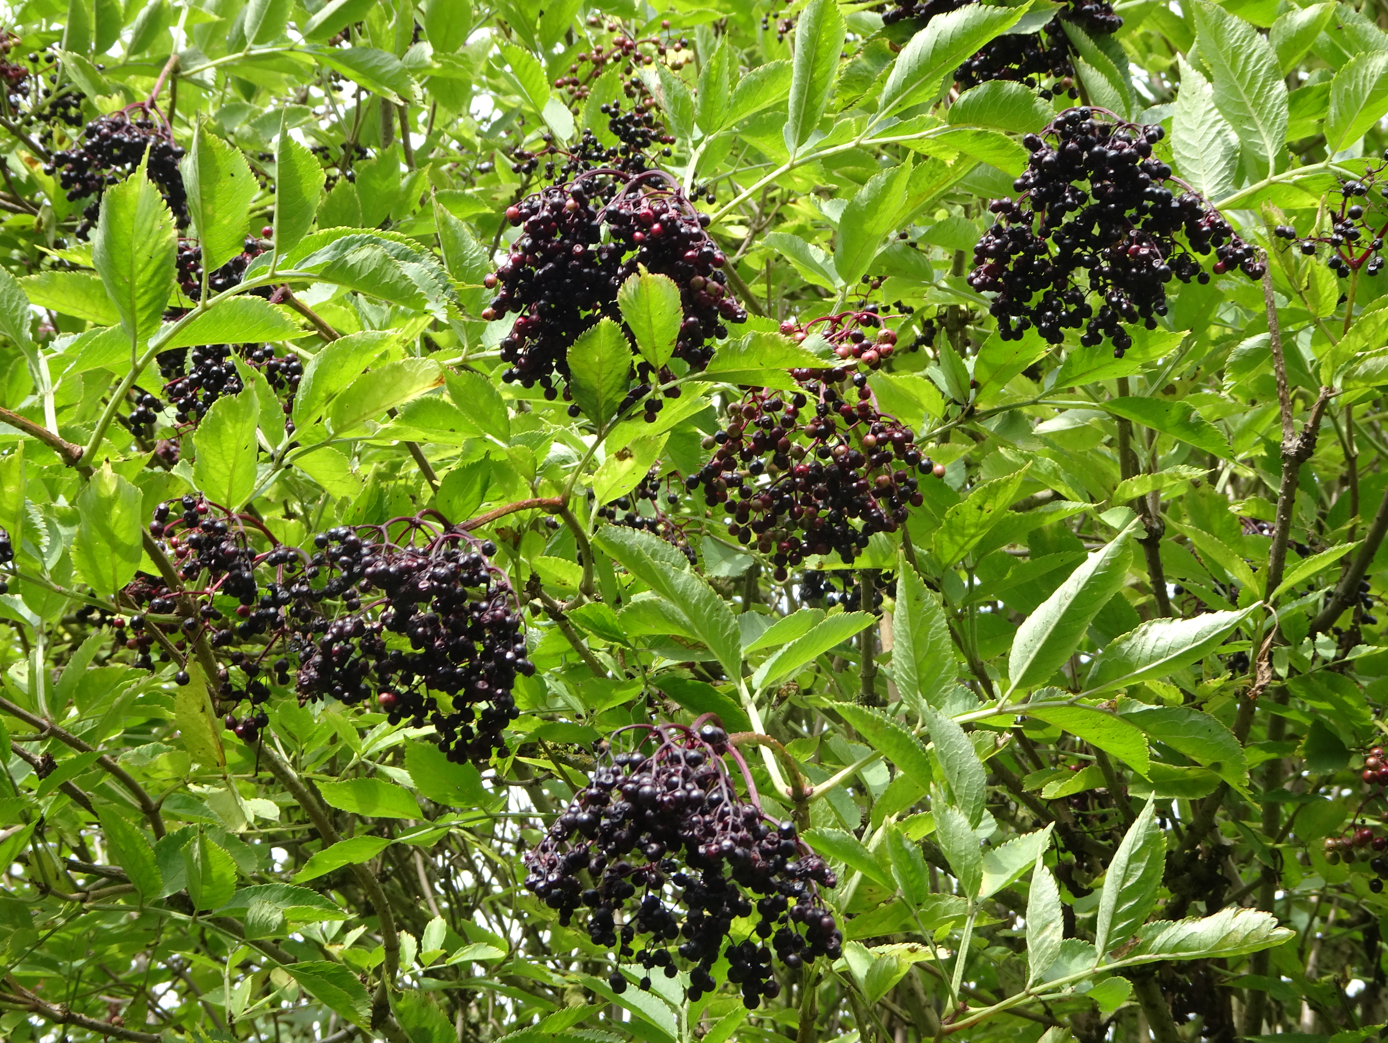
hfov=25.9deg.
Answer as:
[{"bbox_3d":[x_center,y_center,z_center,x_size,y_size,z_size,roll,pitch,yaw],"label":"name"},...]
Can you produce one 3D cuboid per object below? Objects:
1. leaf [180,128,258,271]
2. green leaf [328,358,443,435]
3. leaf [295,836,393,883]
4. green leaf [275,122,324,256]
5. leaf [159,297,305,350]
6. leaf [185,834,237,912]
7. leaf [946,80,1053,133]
[{"bbox_3d":[-0.219,-0.149,1.390,0.036,0.070,0.012,6,18,19],"label":"leaf"},{"bbox_3d":[-0.142,-0.058,1.380,0.057,0.023,0.018,-30,5,1],"label":"green leaf"},{"bbox_3d":[-0.185,0.178,1.585,0.060,0.008,0.026,-20,-32,-30],"label":"leaf"},{"bbox_3d":[-0.178,-0.152,1.360,0.024,0.064,0.024,-1,13,-32],"label":"green leaf"},{"bbox_3d":[-0.209,-0.090,1.365,0.070,0.029,0.010,-6,-46,8],"label":"leaf"},{"bbox_3d":[-0.276,0.201,1.720,0.031,0.044,0.020,1,8,-19],"label":"leaf"},{"bbox_3d":[0.136,-0.185,1.340,0.053,0.027,0.010,-5,-38,-22],"label":"leaf"}]

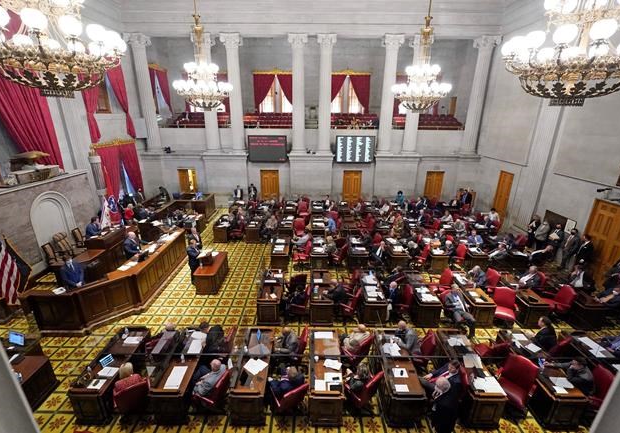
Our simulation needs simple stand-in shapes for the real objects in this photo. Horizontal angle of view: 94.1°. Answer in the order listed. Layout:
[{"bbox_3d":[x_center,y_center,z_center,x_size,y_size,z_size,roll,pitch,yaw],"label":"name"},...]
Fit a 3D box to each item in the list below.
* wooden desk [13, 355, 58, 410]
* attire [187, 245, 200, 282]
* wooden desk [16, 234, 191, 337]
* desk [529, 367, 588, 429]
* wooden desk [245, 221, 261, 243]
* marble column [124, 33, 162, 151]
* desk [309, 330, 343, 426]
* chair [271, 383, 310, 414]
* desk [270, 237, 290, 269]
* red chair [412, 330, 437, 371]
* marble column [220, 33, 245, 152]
[{"bbox_3d":[-6.173,3.741,5.926,0.720,0.750,1.450,0,18,1],"label":"wooden desk"},{"bbox_3d":[-4.168,1.747,10.430,0.360,1.420,0.480,7,20,19],"label":"attire"},{"bbox_3d":[-6.538,1.772,10.709,2.500,1.220,6.000,0,19,-1],"label":"wooden desk"},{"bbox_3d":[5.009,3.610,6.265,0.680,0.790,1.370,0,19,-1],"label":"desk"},{"bbox_3d":[-2.809,0.690,14.898,0.702,0.770,1.750,0,18,0],"label":"wooden desk"},{"bbox_3d":[-10.484,-7.684,18.447,1.050,6.850,1.000,0,18,1],"label":"marble column"},{"bbox_3d":[0.337,3.494,6.502,0.690,0.735,1.920,1,19,0],"label":"desk"},{"bbox_3d":[-0.416,3.642,5.858,0.630,0.950,0.680,-12,23,-31],"label":"chair"},{"bbox_3d":[-1.206,1.568,12.534,0.690,0.750,1.900,0,18,1],"label":"desk"},{"bbox_3d":[2.550,3.234,6.776,0.670,1.060,0.630,-1,19,-5],"label":"red chair"},{"bbox_3d":[-4.589,-7.377,17.744,1.200,6.680,1.200,1,19,1],"label":"marble column"}]

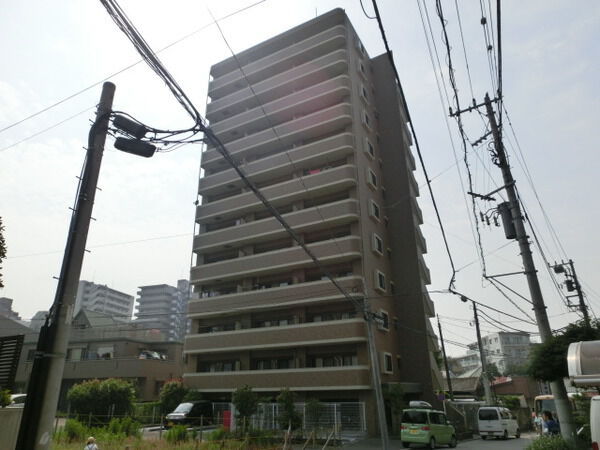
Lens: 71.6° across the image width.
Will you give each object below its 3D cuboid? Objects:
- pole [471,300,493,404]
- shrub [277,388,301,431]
[{"bbox_3d":[13.937,10.646,31.502,0.320,9.414,0.320,-12,-24,27],"label":"pole"},{"bbox_3d":[-0.732,11.818,26.493,1.528,2.617,1.451,0,-23,-2],"label":"shrub"}]

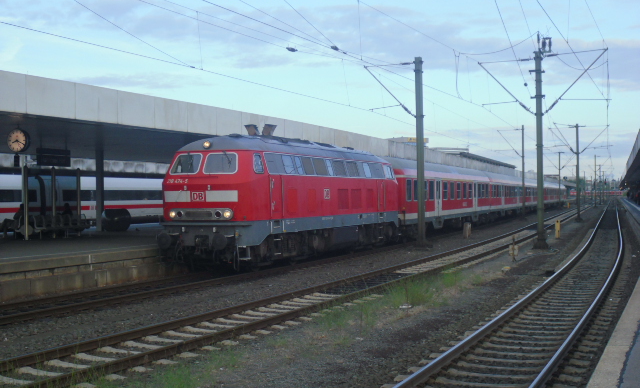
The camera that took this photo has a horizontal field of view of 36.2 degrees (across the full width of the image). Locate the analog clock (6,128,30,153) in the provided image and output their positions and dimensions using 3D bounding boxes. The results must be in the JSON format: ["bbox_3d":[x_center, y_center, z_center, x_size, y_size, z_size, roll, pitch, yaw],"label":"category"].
[{"bbox_3d":[-8.923,-1.583,29.000,0.680,0.690,0.220,-1,0,21],"label":"analog clock"}]

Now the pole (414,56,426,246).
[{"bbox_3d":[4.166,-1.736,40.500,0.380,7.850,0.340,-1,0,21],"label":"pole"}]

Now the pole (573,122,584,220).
[{"bbox_3d":[21.368,-1.777,81.000,0.500,7.940,0.400,-1,0,21],"label":"pole"}]

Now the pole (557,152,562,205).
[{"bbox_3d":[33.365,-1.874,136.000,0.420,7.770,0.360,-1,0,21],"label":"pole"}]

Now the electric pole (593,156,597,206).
[{"bbox_3d":[41.641,-2.039,148.000,0.380,7.850,0.340,-1,0,21],"label":"electric pole"}]

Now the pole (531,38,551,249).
[{"bbox_3d":[9.001,-2.061,40.000,0.620,8.570,0.500,-1,0,21],"label":"pole"}]

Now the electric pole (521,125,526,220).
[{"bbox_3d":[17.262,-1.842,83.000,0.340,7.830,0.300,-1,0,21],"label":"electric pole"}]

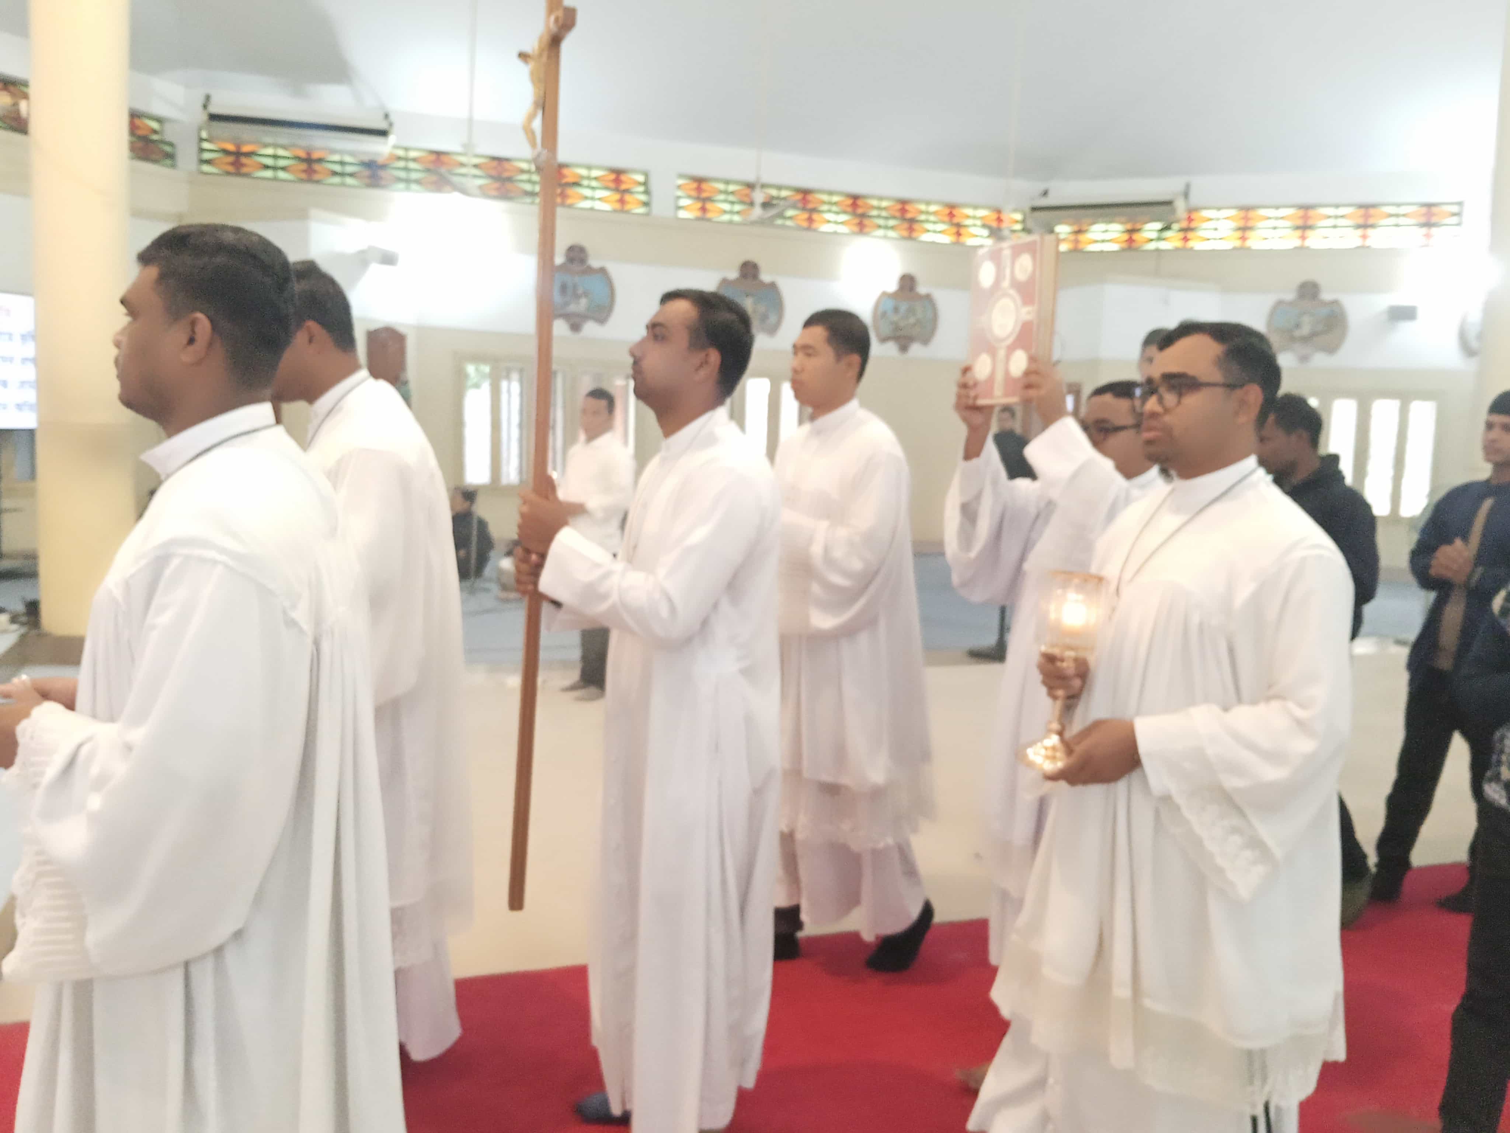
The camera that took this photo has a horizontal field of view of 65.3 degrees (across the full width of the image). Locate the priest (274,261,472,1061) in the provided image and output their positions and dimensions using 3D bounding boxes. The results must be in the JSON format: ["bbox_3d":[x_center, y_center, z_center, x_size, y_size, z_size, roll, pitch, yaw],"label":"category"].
[{"bbox_3d":[-0.840,0.216,2.420,0.530,1.680,0.570,1,4,-13],"label":"priest"}]

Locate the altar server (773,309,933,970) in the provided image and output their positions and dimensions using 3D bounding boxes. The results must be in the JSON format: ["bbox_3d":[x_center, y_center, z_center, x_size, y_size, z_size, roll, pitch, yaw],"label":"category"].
[{"bbox_3d":[0.210,0.185,3.060,0.480,1.690,0.540,0,5,-23],"label":"altar server"}]

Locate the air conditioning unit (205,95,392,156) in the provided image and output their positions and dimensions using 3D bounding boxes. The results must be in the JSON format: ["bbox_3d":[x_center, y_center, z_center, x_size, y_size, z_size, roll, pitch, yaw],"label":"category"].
[{"bbox_3d":[-4.417,-4.278,11.527,1.660,0.250,0.680,0,5,-16],"label":"air conditioning unit"}]

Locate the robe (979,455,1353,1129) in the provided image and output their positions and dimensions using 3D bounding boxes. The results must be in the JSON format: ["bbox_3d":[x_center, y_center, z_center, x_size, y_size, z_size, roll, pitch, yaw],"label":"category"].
[{"bbox_3d":[0.681,0.442,1.950,0.540,1.270,0.580,-1,5,-27],"label":"robe"}]

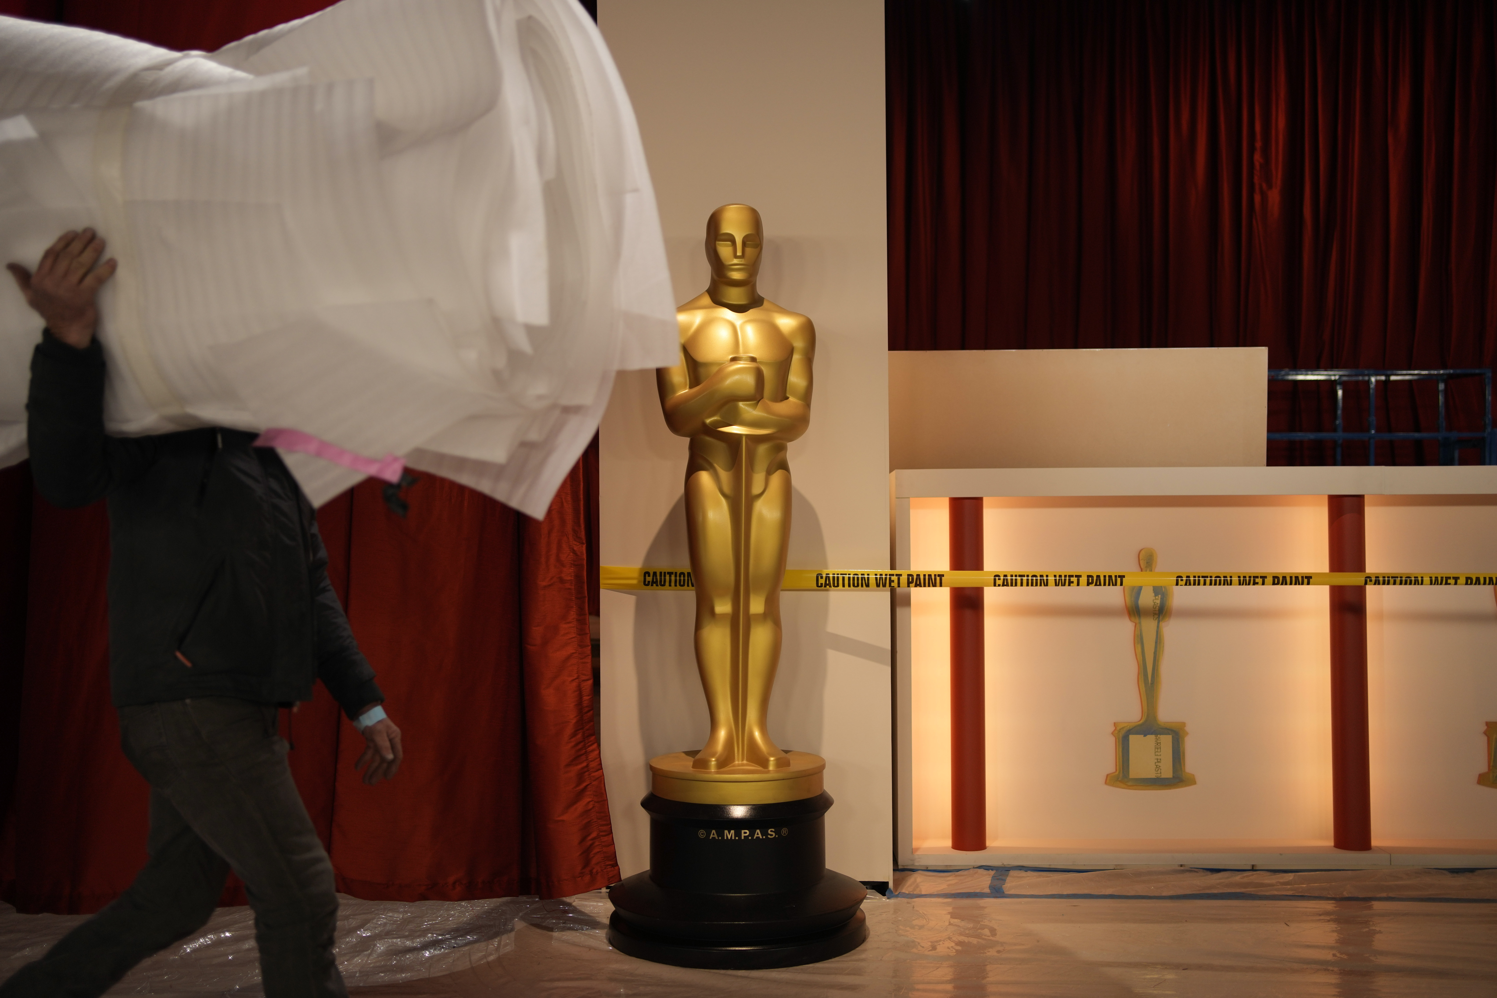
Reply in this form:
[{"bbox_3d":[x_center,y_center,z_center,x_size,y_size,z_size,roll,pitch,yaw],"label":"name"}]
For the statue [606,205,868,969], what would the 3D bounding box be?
[{"bbox_3d":[-0.040,0.223,4.725,0.835,2.348,0.835,0,-2,-5],"label":"statue"}]

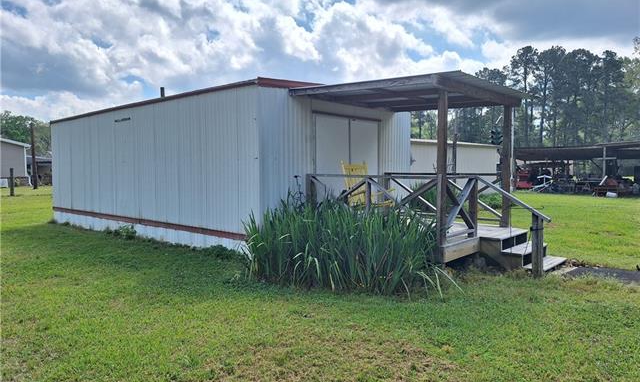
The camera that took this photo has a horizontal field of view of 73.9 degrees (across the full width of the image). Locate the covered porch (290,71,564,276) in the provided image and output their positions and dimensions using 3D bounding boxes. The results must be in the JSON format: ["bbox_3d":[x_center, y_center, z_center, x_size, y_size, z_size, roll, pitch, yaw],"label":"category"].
[{"bbox_3d":[1.917,-0.287,7.046,3.610,2.713,3.155,2,4,41],"label":"covered porch"}]

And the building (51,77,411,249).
[{"bbox_3d":[-2.918,-0.572,11.324,9.405,2.937,4.699,2,4,41],"label":"building"}]

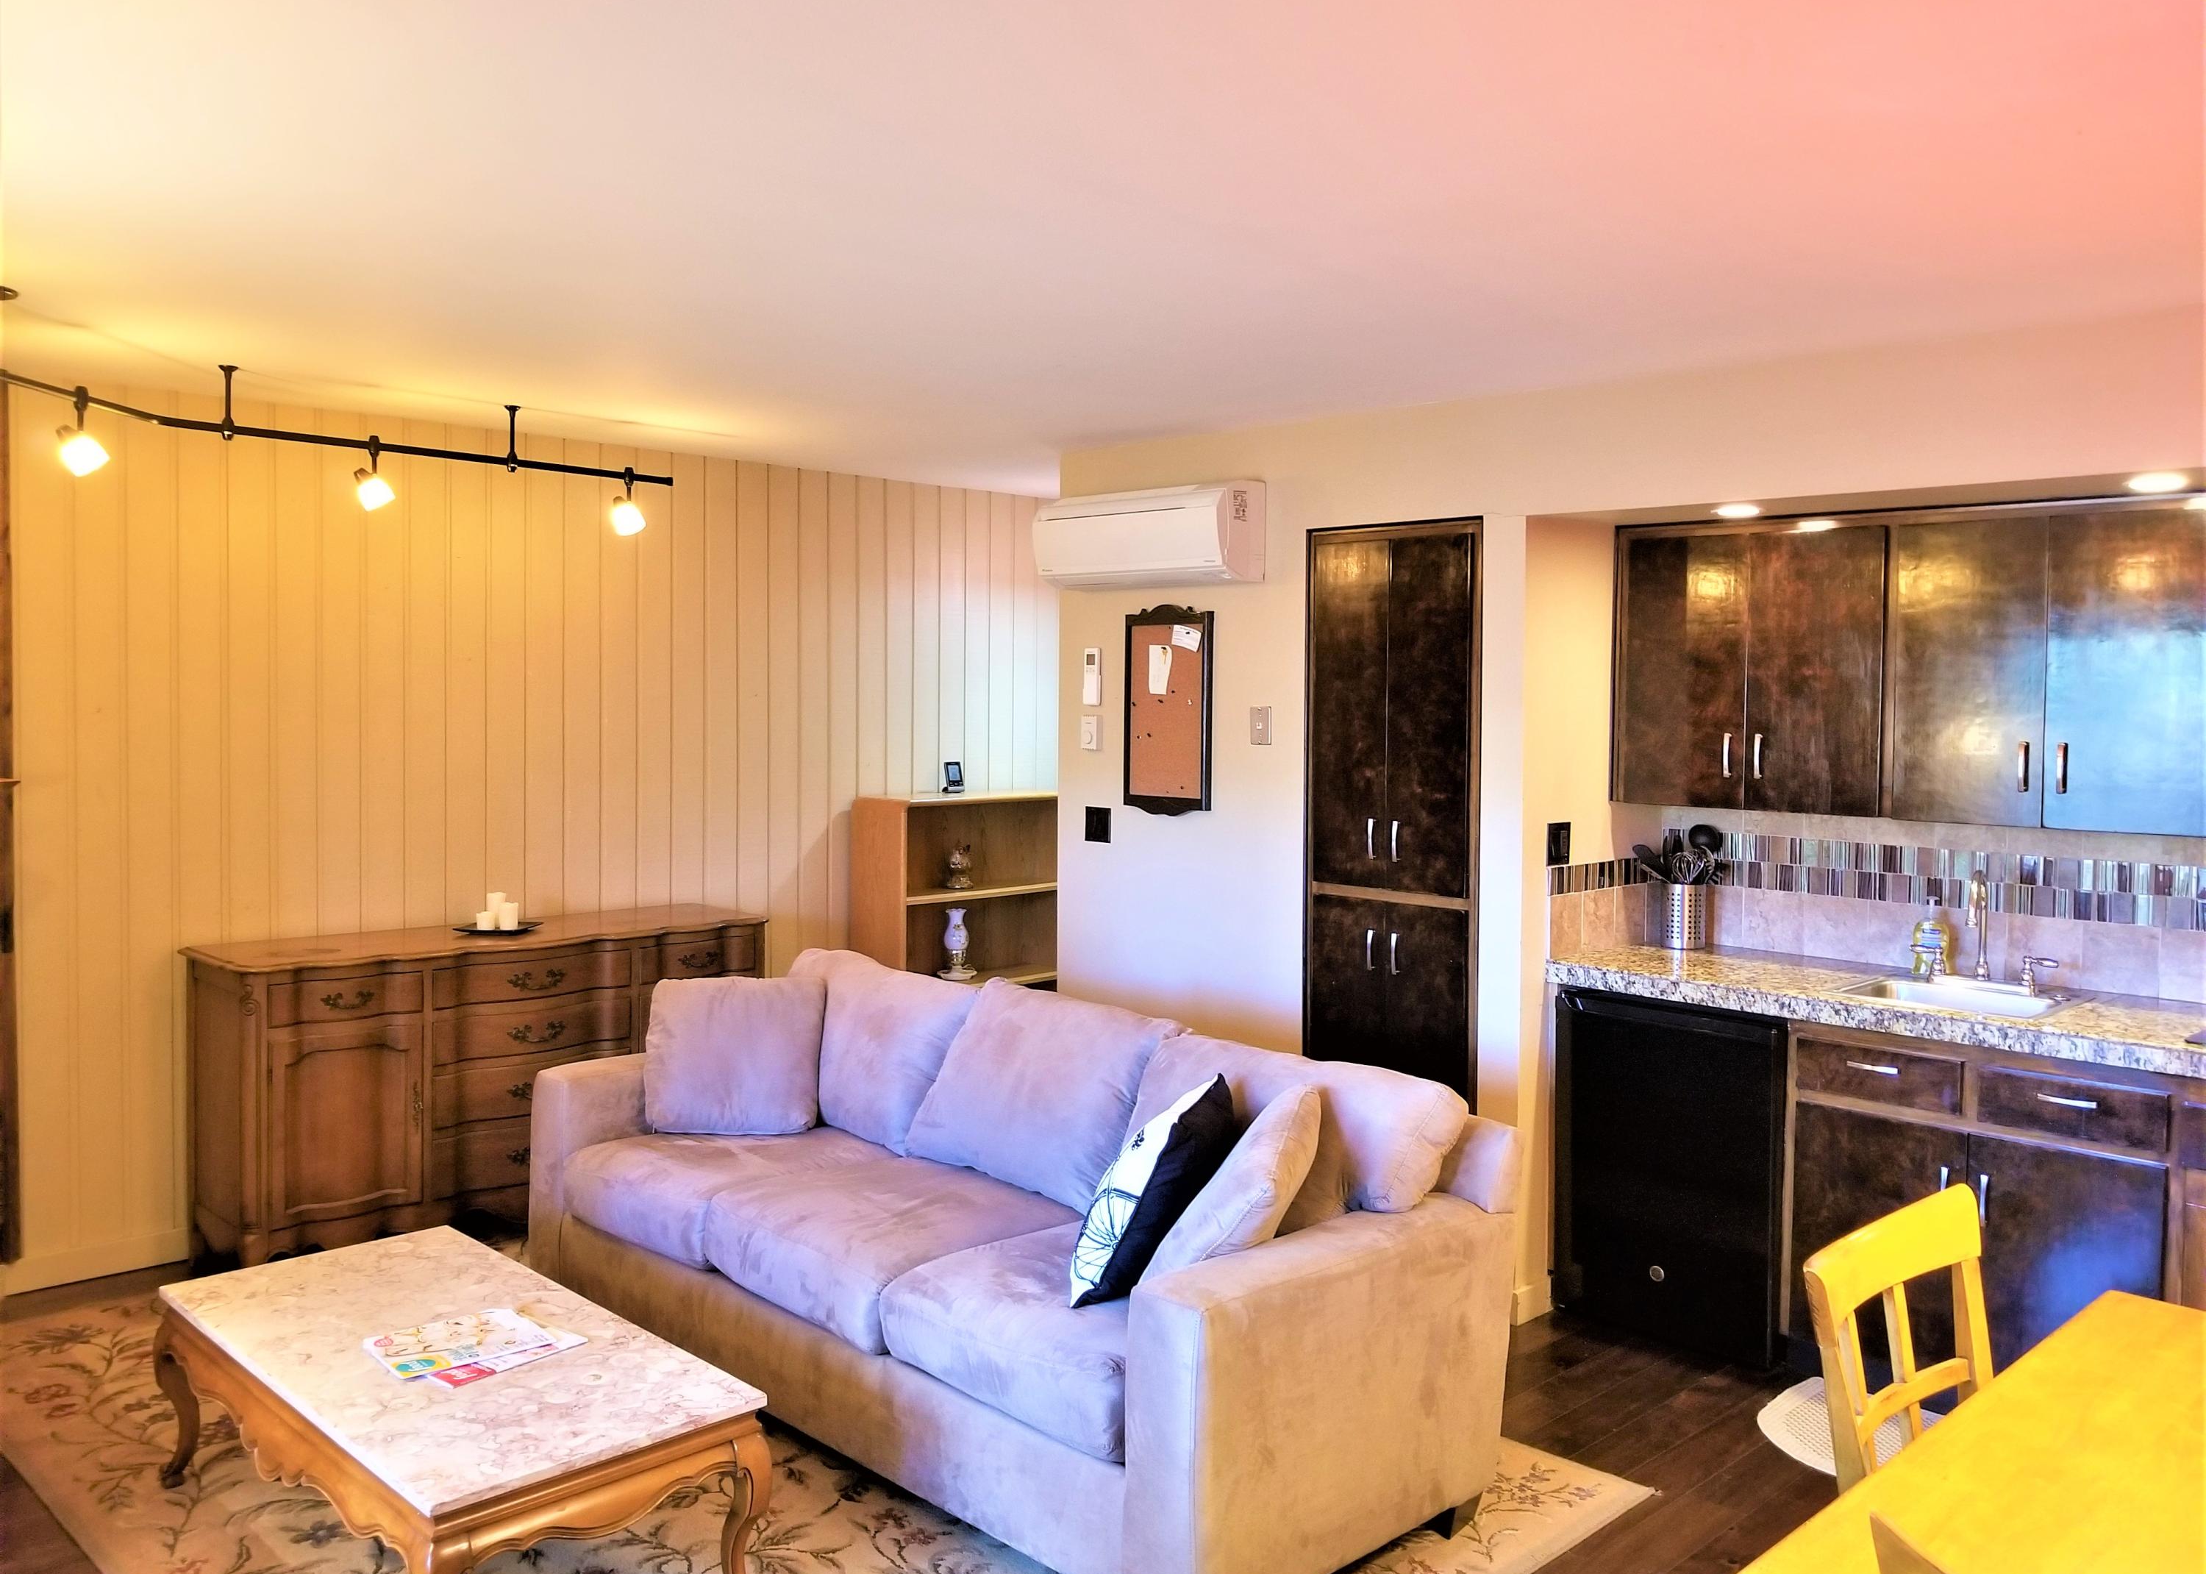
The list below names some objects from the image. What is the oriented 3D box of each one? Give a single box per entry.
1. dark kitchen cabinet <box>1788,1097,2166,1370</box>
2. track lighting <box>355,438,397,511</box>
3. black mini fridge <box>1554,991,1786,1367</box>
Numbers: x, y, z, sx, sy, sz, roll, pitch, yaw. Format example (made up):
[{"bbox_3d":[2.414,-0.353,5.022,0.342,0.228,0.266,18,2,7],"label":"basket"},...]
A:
[{"bbox_3d":[2.092,1.053,3.874,0.770,0.600,0.530,4,5,44],"label":"dark kitchen cabinet"},{"bbox_3d":[-1.959,-0.848,4.485,0.120,0.200,0.090,1,4,14],"label":"track lighting"},{"bbox_3d":[1.585,0.959,4.309,0.580,0.853,0.563,-3,4,-44],"label":"black mini fridge"}]

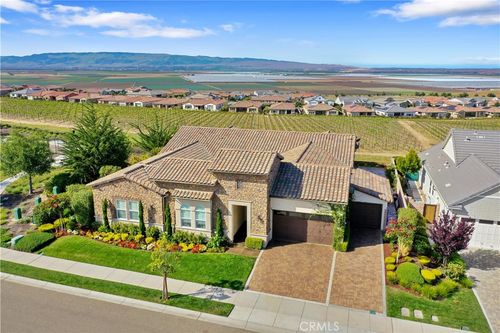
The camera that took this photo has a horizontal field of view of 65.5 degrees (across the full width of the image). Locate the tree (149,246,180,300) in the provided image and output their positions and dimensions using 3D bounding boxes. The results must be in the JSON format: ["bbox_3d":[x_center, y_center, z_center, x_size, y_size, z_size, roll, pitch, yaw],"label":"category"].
[{"bbox_3d":[-5.012,6.267,22.621,1.850,3.350,1.850,4,15,16],"label":"tree"}]

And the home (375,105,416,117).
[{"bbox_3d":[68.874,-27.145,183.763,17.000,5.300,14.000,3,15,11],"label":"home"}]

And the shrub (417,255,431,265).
[{"bbox_3d":[12.215,6.520,27.117,0.820,0.600,0.820,4,15,16],"label":"shrub"}]

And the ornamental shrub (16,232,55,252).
[{"bbox_3d":[-17.540,5.937,31.746,1.950,0.800,2.650,4,15,16],"label":"ornamental shrub"}]

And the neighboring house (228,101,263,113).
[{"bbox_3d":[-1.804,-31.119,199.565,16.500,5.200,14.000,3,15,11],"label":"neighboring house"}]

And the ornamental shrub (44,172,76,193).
[{"bbox_3d":[-21.900,1.853,44.942,3.300,2.000,3.000,4,15,16],"label":"ornamental shrub"}]

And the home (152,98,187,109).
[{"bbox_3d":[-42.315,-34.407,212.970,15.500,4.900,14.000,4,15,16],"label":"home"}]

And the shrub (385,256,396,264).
[{"bbox_3d":[10.450,6.914,28.850,0.780,0.380,0.760,4,15,16],"label":"shrub"}]

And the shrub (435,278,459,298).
[{"bbox_3d":[12.050,7.523,23.844,1.300,0.850,1.300,0,14,0],"label":"shrub"}]

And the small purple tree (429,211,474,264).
[{"bbox_3d":[14.100,4.997,27.277,2.900,3.850,2.800,0,14,0],"label":"small purple tree"}]

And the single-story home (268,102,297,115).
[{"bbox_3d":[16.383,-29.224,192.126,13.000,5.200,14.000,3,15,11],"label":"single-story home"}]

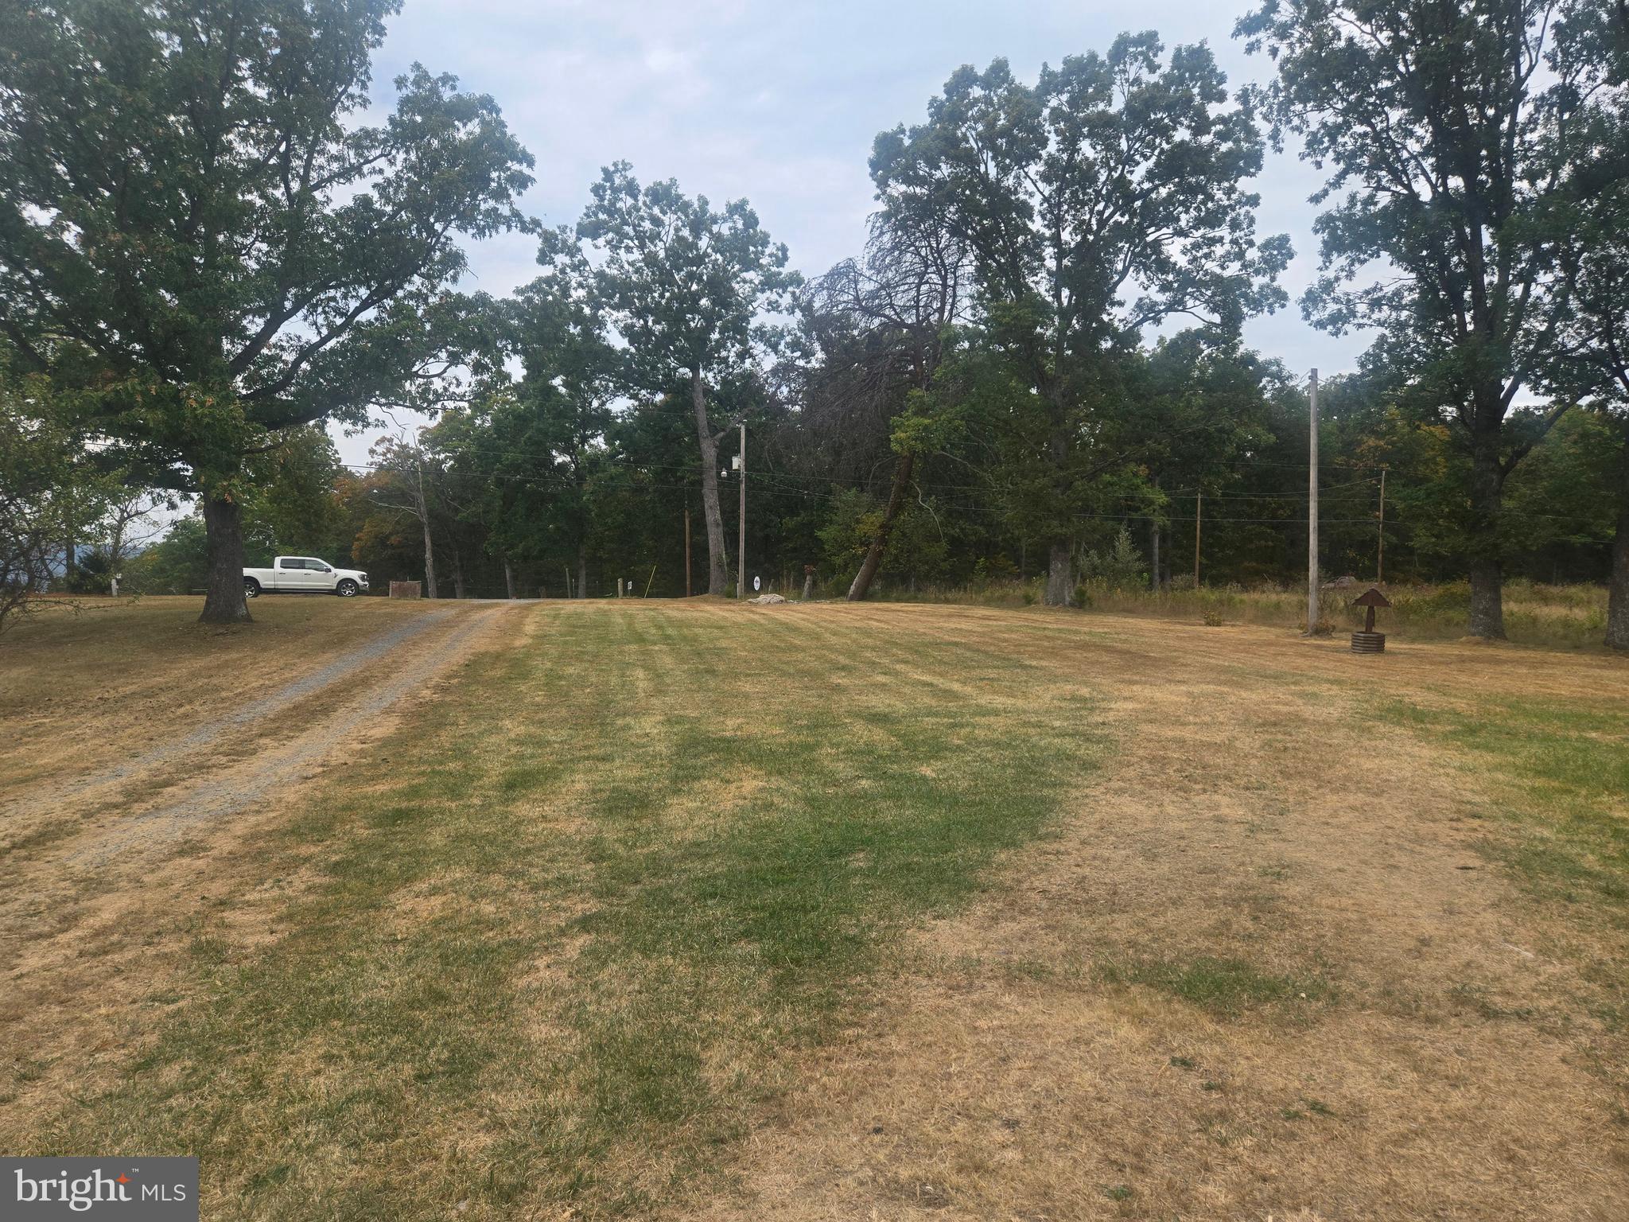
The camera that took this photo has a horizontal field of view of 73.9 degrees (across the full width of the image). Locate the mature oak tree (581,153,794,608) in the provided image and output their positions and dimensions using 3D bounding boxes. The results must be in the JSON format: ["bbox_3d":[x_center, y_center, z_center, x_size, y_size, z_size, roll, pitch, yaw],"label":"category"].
[{"bbox_3d":[-5.938,-10.596,50.063,10.391,19.846,10.391,0,3,0],"label":"mature oak tree"}]

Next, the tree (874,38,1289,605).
[{"bbox_3d":[11.111,-11.770,44.494,17.302,22.979,16.437,0,3,0],"label":"tree"}]

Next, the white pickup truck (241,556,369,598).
[{"bbox_3d":[-23.224,-1.447,48.457,6.150,1.950,2.080,-1,3,-22],"label":"white pickup truck"}]

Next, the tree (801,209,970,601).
[{"bbox_3d":[3.034,-8.694,46.135,7.217,16.585,6.856,0,3,0],"label":"tree"}]

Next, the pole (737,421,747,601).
[{"bbox_3d":[-3.279,-4.404,48.328,0.330,7.789,0.330,0,3,0],"label":"pole"}]

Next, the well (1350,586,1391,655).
[{"bbox_3d":[12.126,0.209,23.568,0.840,1.443,0.800,2,3,32],"label":"well"}]

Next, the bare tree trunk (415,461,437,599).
[{"bbox_3d":[-20.080,-4.210,56.000,1.120,7.180,0.850,0,1,0],"label":"bare tree trunk"}]

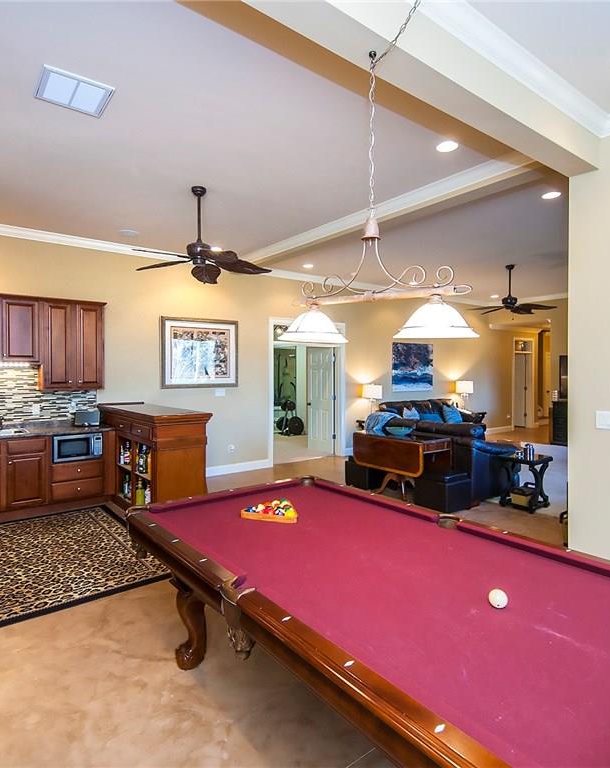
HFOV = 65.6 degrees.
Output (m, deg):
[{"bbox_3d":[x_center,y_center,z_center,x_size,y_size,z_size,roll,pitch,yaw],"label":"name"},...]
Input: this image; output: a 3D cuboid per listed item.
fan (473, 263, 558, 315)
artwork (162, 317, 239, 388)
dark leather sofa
[{"bbox_3d":[3.421,-1.583,7.889,1.420,0.780,1.420,-1,2,-38],"label":"fan"},{"bbox_3d":[-1.577,-0.457,7.200,1.260,1.040,0.040,-1,2,-38],"label":"artwork"},{"bbox_3d":[1.803,0.941,6.778,1.050,0.970,2.150,-1,2,-38],"label":"dark leather sofa"}]

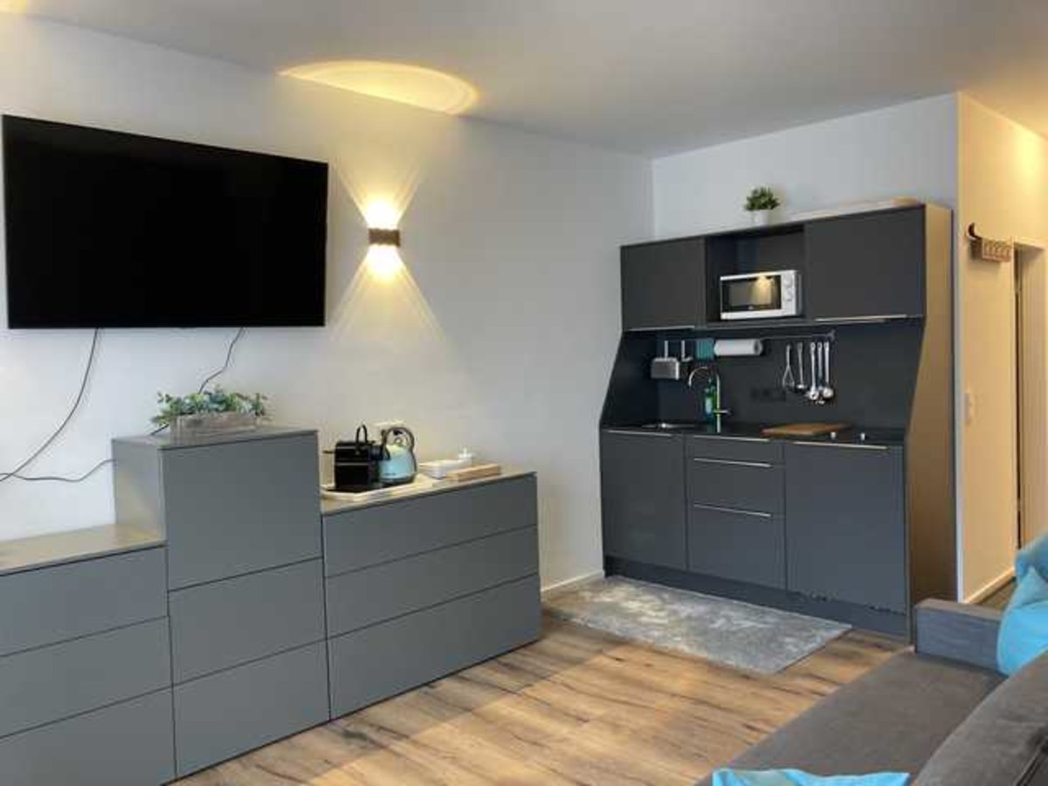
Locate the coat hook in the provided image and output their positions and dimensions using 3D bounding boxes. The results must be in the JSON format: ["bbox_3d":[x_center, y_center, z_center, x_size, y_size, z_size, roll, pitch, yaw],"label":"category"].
[{"bbox_3d":[2.468,-0.785,4.486,0.550,0.180,0.075,-5,4,-45],"label":"coat hook"}]

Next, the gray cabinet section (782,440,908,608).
[{"bbox_3d":[1.568,0.642,4.161,0.025,0.780,0.600,-5,4,-45],"label":"gray cabinet section"}]

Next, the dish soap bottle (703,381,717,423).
[{"bbox_3d":[1.128,0.050,5.140,0.078,0.260,0.055,0,3,30],"label":"dish soap bottle"}]

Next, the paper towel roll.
[{"bbox_3d":[1.261,-0.270,4.985,0.262,0.105,0.105,1,4,45],"label":"paper towel roll"}]

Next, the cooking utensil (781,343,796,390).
[{"bbox_3d":[1.522,-0.148,4.868,0.055,0.270,0.085,-5,4,-45],"label":"cooking utensil"}]

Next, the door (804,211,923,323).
[{"bbox_3d":[1.660,-0.609,4.156,0.022,0.493,0.580,-5,4,-45],"label":"door"}]

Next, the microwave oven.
[{"bbox_3d":[1.396,-0.542,4.790,0.335,0.250,0.458,-5,4,-45],"label":"microwave oven"}]

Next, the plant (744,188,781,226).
[{"bbox_3d":[1.344,-1.033,4.769,0.192,0.242,0.192,1,4,45],"label":"plant"}]

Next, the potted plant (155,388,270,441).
[{"bbox_3d":[-1.200,0.073,3.249,0.170,0.176,0.390,1,4,45],"label":"potted plant"}]

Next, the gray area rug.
[{"bbox_3d":[0.791,1.164,4.441,1.510,0.015,0.810,1,4,45],"label":"gray area rug"}]

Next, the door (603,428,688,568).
[{"bbox_3d":[0.694,0.607,4.891,0.022,0.751,0.589,-5,4,-45],"label":"door"}]

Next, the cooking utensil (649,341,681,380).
[{"bbox_3d":[0.908,-0.202,5.432,0.085,0.255,0.195,-5,4,-45],"label":"cooking utensil"}]

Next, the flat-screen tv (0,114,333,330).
[{"bbox_3d":[-1.323,-0.609,3.299,1.235,0.708,0.060,-5,11,-45],"label":"flat-screen tv"}]

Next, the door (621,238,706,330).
[{"bbox_3d":[0.822,-0.627,4.995,0.022,0.493,0.587,-5,4,-45],"label":"door"}]

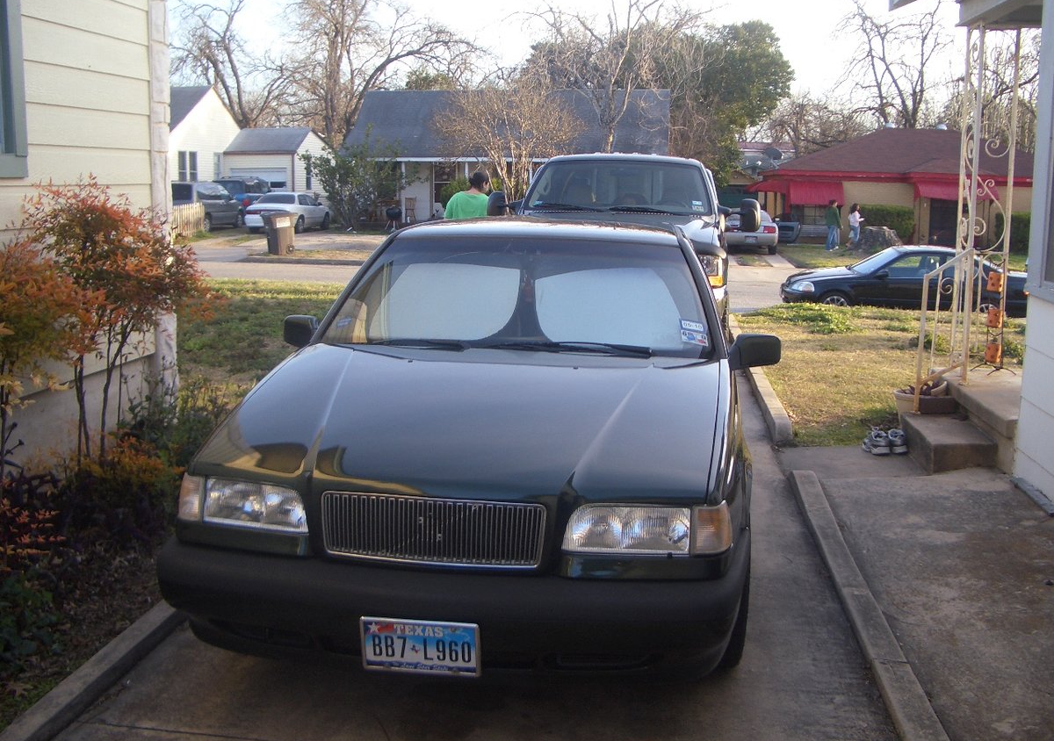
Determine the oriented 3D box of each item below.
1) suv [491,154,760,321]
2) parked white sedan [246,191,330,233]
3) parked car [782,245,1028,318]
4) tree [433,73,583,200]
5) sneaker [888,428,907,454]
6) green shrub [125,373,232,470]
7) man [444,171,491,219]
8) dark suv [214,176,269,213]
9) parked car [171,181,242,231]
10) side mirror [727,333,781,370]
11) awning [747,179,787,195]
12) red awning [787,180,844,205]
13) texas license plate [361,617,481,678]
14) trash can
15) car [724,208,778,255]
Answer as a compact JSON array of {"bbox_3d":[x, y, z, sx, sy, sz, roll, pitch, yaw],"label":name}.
[{"bbox_3d":[1.088,-1.309,11.710,2.060,1.980,5.700,2,9,8],"label":"suv"},{"bbox_3d":[-8.810,-5.912,39.780,1.850,1.430,4.900,1,10,8],"label":"parked white sedan"},{"bbox_3d":[6.884,-1.552,19.046,4.420,1.380,1.720,3,10,8],"label":"parked car"},{"bbox_3d":[-0.568,-6.941,35.330,5.000,5.480,4.800,1,10,7],"label":"tree"},{"bbox_3d":[2.122,0.390,6.177,0.105,0.120,0.290,1,10,5],"label":"sneaker"},{"bbox_3d":[-1.879,0.282,5.750,0.560,0.500,0.500,2,10,8],"label":"green shrub"},{"bbox_3d":[-0.659,-1.352,11.847,0.520,1.700,0.330,4,11,20],"label":"man"},{"bbox_3d":[-12.330,-7.615,46.891,1.800,1.740,4.500,1,10,6],"label":"dark suv"},{"bbox_3d":[-12.090,-6.056,39.246,1.880,1.760,4.850,1,10,7],"label":"parked car"},{"bbox_3d":[0.946,-0.079,4.430,0.210,0.148,0.125,1,10,7],"label":"side mirror"},{"bbox_3d":[10.109,-7.706,44.844,1.000,0.600,5.000,1,10,7],"label":"awning"},{"bbox_3d":[10.370,-6.392,38.300,2.050,0.850,0.800,1,10,6],"label":"red awning"},{"bbox_3d":[-0.274,0.714,2.750,0.312,0.159,0.020,2,14,8],"label":"texas license plate"},{"bbox_3d":[-6.566,-3.639,28.300,0.720,1.140,0.820,10,14,43],"label":"trash can"},{"bbox_3d":[7.482,-4.785,36.286,1.870,1.410,4.720,2,10,8],"label":"car"}]

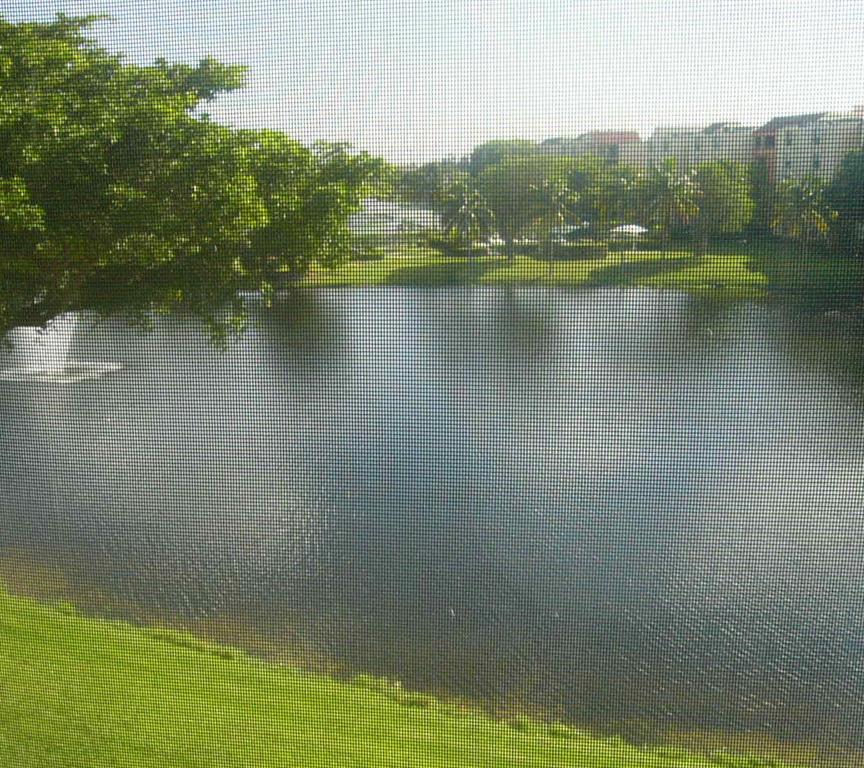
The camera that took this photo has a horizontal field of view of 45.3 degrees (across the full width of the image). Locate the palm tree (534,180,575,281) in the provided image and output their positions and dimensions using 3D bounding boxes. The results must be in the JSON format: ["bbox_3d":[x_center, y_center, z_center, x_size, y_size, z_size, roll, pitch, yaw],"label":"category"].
[{"bbox_3d":[7.969,-9.988,67.357,3.200,6.380,3.200,0,11,0],"label":"palm tree"}]

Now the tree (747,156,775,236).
[{"bbox_3d":[28.768,-15.773,90.673,4.200,7.770,4.200,0,11,0],"label":"tree"}]

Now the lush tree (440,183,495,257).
[{"bbox_3d":[2.745,-12.701,80.071,4.400,5.660,4.400,0,11,0],"label":"lush tree"}]

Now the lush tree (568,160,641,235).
[{"bbox_3d":[14.454,-14.967,86.755,5.800,7.350,5.500,0,11,0],"label":"lush tree"}]

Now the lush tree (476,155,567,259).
[{"bbox_3d":[6.734,-13.317,77.906,7.000,7.720,6.800,0,11,0],"label":"lush tree"}]

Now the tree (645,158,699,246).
[{"bbox_3d":[18.477,-13.660,79.878,4.500,7.300,4.500,0,11,0],"label":"tree"}]

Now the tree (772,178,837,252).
[{"bbox_3d":[29.846,-13.559,82.959,5.300,6.010,5.200,0,11,0],"label":"tree"}]

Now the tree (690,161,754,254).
[{"bbox_3d":[22.694,-13.716,80.886,5.300,7.320,5.300,0,11,0],"label":"tree"}]

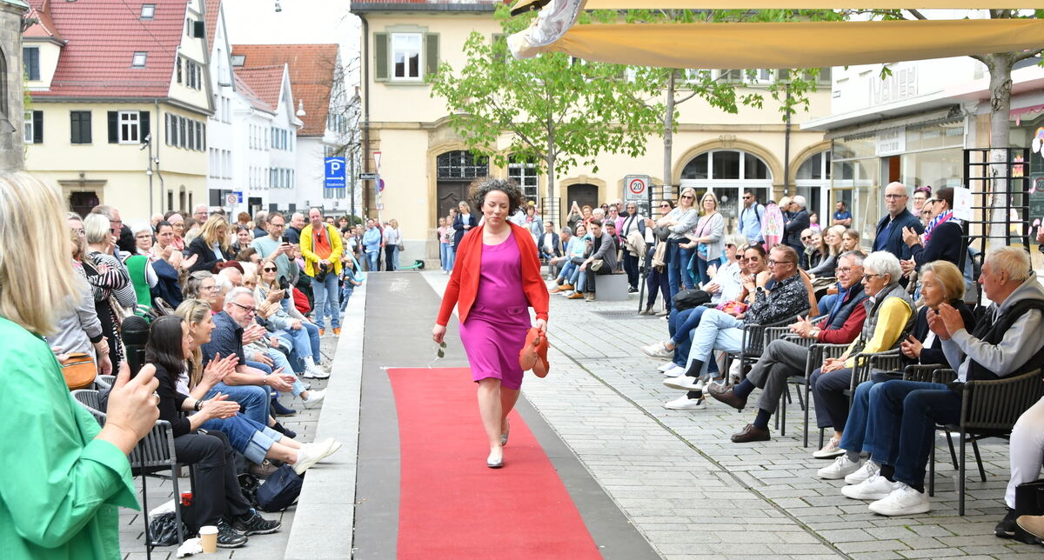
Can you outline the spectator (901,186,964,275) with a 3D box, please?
[{"bbox_3d":[3.292,0.101,11.100,0.520,1.680,0.500,1,3,13],"label":"spectator"}]

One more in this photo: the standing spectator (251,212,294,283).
[{"bbox_3d":[-2.417,0.220,13.500,0.550,1.730,0.520,3,4,44],"label":"standing spectator"}]

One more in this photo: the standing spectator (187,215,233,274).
[{"bbox_3d":[-2.941,0.186,13.242,0.500,1.620,0.400,-3,4,-41],"label":"standing spectator"}]

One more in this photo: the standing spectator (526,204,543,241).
[{"bbox_3d":[0.247,-0.872,30.960,0.500,1.610,0.330,1,3,6],"label":"standing spectator"}]

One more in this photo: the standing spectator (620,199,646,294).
[{"bbox_3d":[2.008,-0.583,25.242,0.520,1.640,0.360,1,3,23],"label":"standing spectator"}]

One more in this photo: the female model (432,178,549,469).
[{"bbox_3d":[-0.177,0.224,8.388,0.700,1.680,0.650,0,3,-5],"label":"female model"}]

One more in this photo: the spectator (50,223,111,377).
[{"bbox_3d":[-2.868,0.437,8.909,0.380,1.630,0.500,0,3,-15],"label":"spectator"}]

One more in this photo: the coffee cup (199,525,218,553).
[{"bbox_3d":[-1.570,1.296,6.967,0.092,0.125,0.092,0,3,0],"label":"coffee cup"}]

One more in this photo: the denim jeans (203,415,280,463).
[{"bbox_3d":[-1.656,0.856,7.850,0.680,0.400,0.420,0,3,6],"label":"denim jeans"}]

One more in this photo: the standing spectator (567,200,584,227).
[{"bbox_3d":[1.254,-0.996,32.457,0.500,1.720,0.450,1,3,6],"label":"standing spectator"}]

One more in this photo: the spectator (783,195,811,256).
[{"bbox_3d":[4.214,-0.427,21.345,0.380,1.730,0.520,0,3,9],"label":"spectator"}]

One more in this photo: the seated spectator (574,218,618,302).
[{"bbox_3d":[1.181,-0.325,22.100,0.800,1.310,0.580,-2,4,-38],"label":"seated spectator"}]

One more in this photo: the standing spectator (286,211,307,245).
[{"bbox_3d":[-3.137,-0.110,19.258,0.360,1.680,0.520,2,3,34],"label":"standing spectator"}]

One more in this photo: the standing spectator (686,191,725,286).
[{"bbox_3d":[2.265,-0.247,17.300,0.520,1.680,0.450,2,4,37],"label":"standing spectator"}]

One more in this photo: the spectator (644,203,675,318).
[{"bbox_3d":[2.049,-0.354,20.459,0.480,1.650,0.500,-1,3,-30],"label":"spectator"}]

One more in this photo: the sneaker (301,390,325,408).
[{"bbox_3d":[-1.722,0.991,11.700,0.275,0.115,0.100,-33,0,-6],"label":"sneaker"}]

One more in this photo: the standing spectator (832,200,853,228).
[{"bbox_3d":[8.412,-1.179,36.456,0.550,1.770,0.380,2,3,27],"label":"standing spectator"}]

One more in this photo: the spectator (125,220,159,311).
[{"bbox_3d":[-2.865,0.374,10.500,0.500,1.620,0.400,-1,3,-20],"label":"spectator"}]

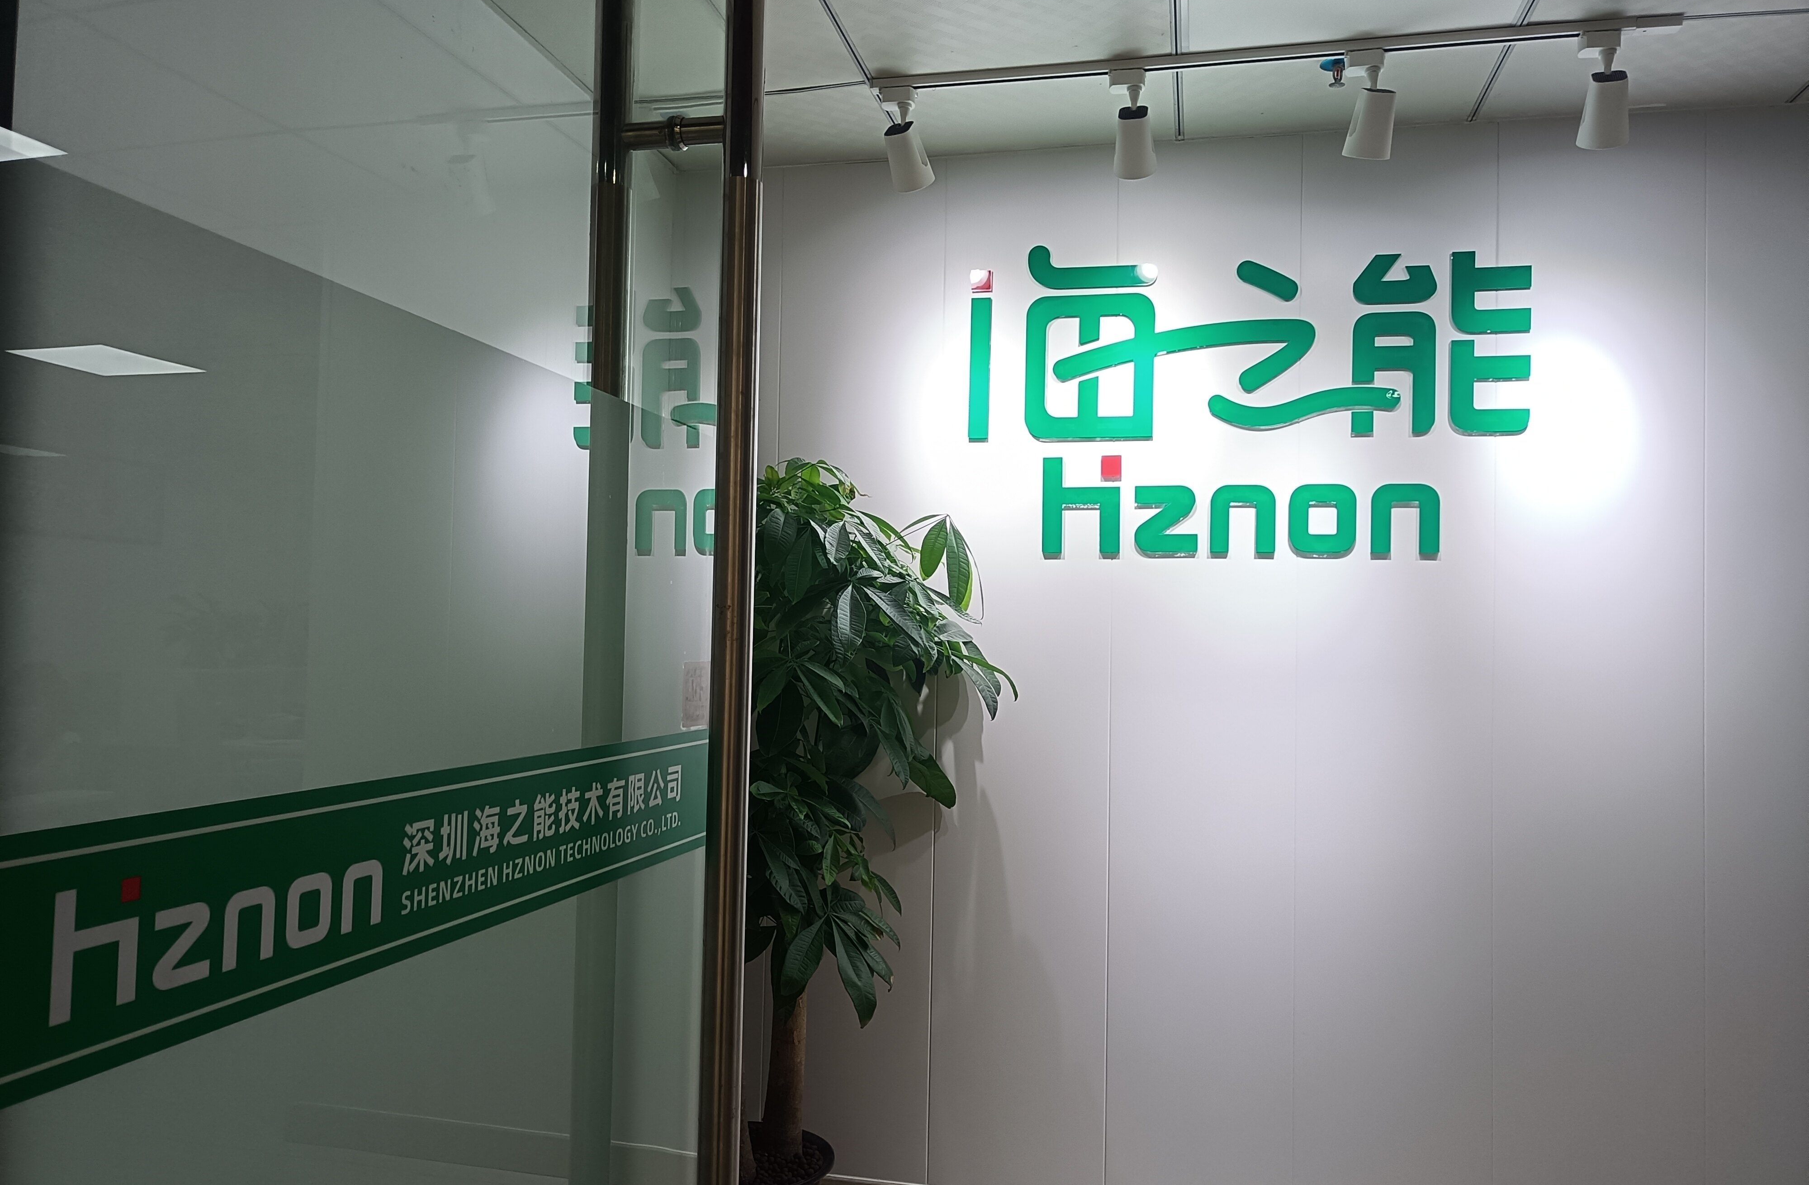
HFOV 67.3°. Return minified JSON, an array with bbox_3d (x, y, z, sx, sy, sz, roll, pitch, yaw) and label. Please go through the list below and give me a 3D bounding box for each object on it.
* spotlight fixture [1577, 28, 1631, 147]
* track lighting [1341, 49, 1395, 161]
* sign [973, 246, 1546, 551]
[{"bbox_3d":[1.276,-0.904,2.474,0.090,0.205,0.132,0,-2,18],"label":"spotlight fixture"},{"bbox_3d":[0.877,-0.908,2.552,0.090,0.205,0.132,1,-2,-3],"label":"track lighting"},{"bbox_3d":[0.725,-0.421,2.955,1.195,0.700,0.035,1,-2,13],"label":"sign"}]

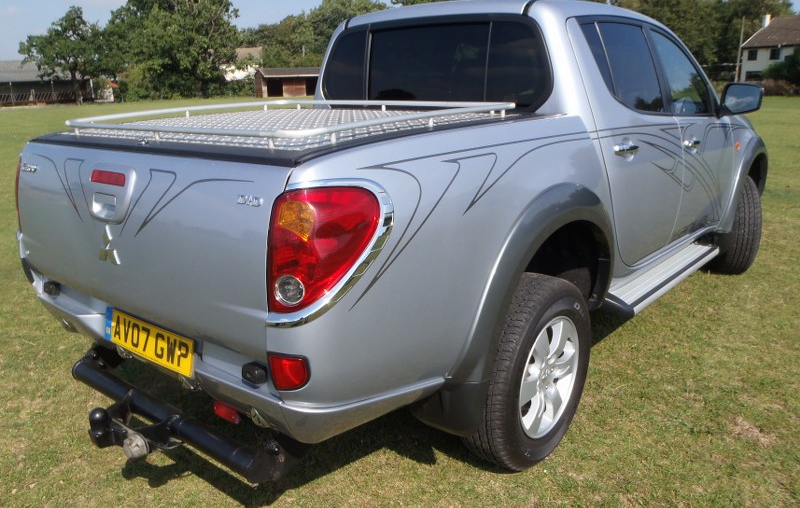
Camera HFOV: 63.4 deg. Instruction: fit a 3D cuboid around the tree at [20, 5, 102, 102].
[{"bbox_3d":[-35.571,-20.807,68.000,7.900,9.500,7.900,-8,16,-25],"label":"tree"}]

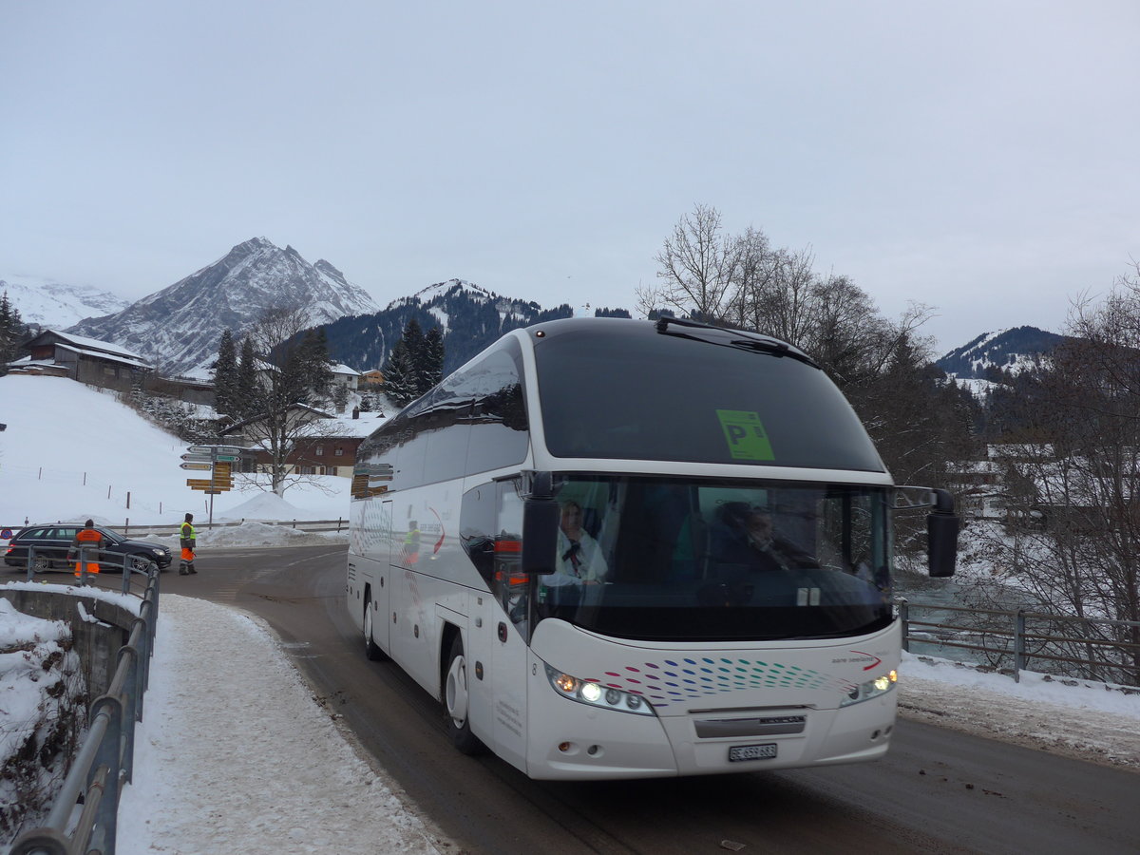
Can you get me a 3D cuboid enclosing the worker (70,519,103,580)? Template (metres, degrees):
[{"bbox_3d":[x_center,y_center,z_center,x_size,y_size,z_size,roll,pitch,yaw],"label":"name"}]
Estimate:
[{"bbox_3d":[-12.797,3.335,25.300,0.800,1.780,0.480,3,-7,-25],"label":"worker"}]

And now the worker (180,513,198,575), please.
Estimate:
[{"bbox_3d":[-10.863,3.323,27.200,0.480,1.760,0.550,2,-6,-20],"label":"worker"}]

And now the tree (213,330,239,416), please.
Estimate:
[{"bbox_3d":[-44.949,-7.150,125.000,3.600,11.600,3.600,0,-6,0],"label":"tree"}]

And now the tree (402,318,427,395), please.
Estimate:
[{"bbox_3d":[-26.835,-11.571,165.000,5.000,15.000,5.000,0,-6,0],"label":"tree"}]

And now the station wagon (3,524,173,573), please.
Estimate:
[{"bbox_3d":[-14.420,3.640,29.100,4.600,1.480,1.800,1,-6,-9],"label":"station wagon"}]

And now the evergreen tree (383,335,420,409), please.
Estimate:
[{"bbox_3d":[-27.522,-8.866,155.000,6.000,12.000,6.000,0,-6,0],"label":"evergreen tree"}]

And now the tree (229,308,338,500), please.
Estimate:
[{"bbox_3d":[-15.595,-1.422,52.000,6.000,10.500,6.000,0,-6,0],"label":"tree"}]

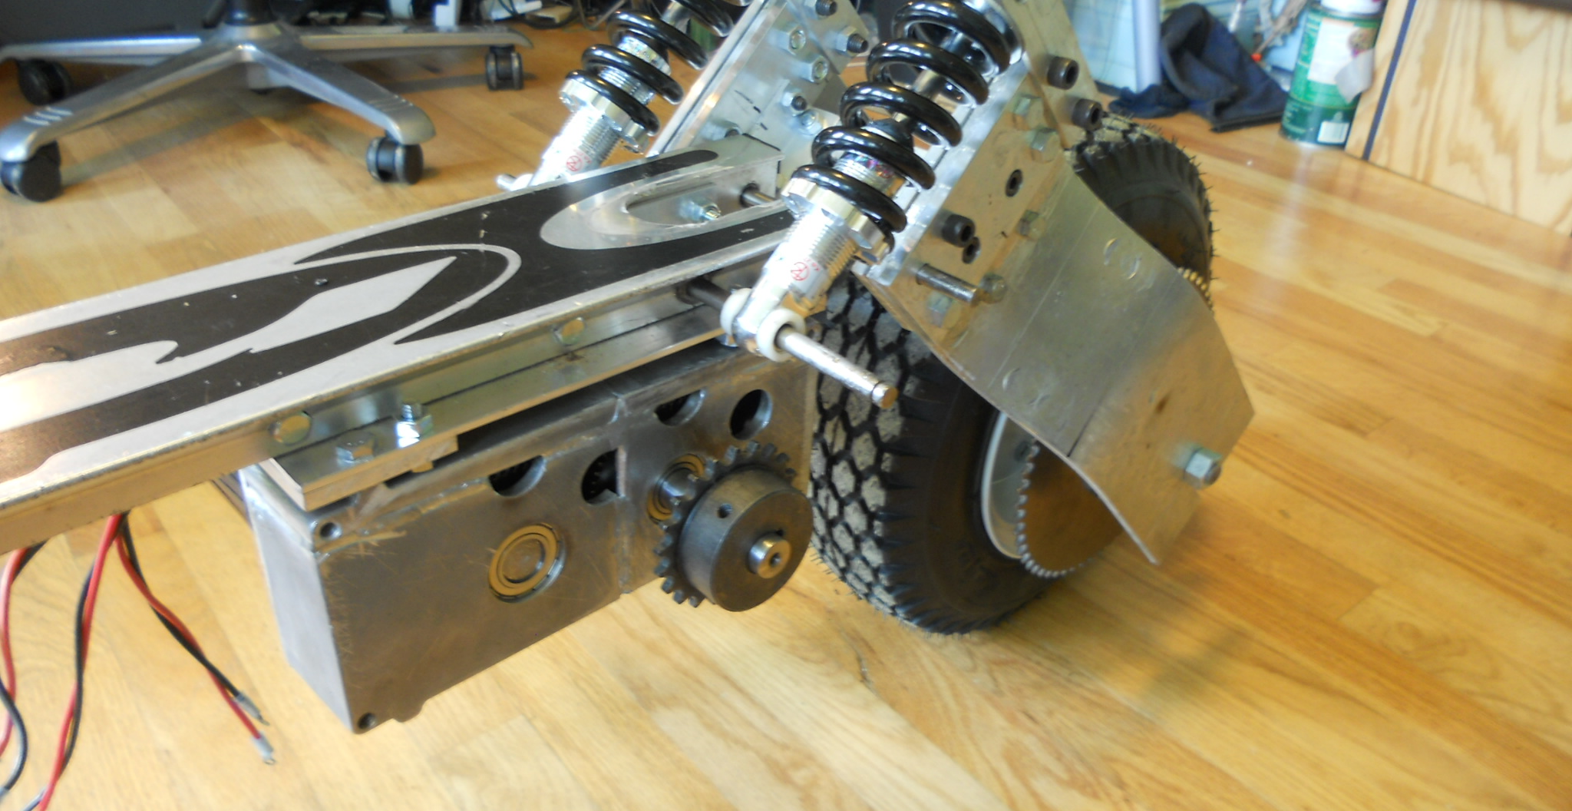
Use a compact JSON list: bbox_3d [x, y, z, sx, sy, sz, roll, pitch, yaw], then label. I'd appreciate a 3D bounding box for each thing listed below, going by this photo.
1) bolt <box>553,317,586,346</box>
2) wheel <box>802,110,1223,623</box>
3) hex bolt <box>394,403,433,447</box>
[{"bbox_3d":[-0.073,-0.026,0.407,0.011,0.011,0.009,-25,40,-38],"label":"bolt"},{"bbox_3d":[0.135,-0.017,0.722,0.313,0.313,0.095,-25,40,-38],"label":"wheel"},{"bbox_3d":[-0.109,0.003,0.359,0.011,0.015,0.011,-25,40,-38],"label":"hex bolt"}]

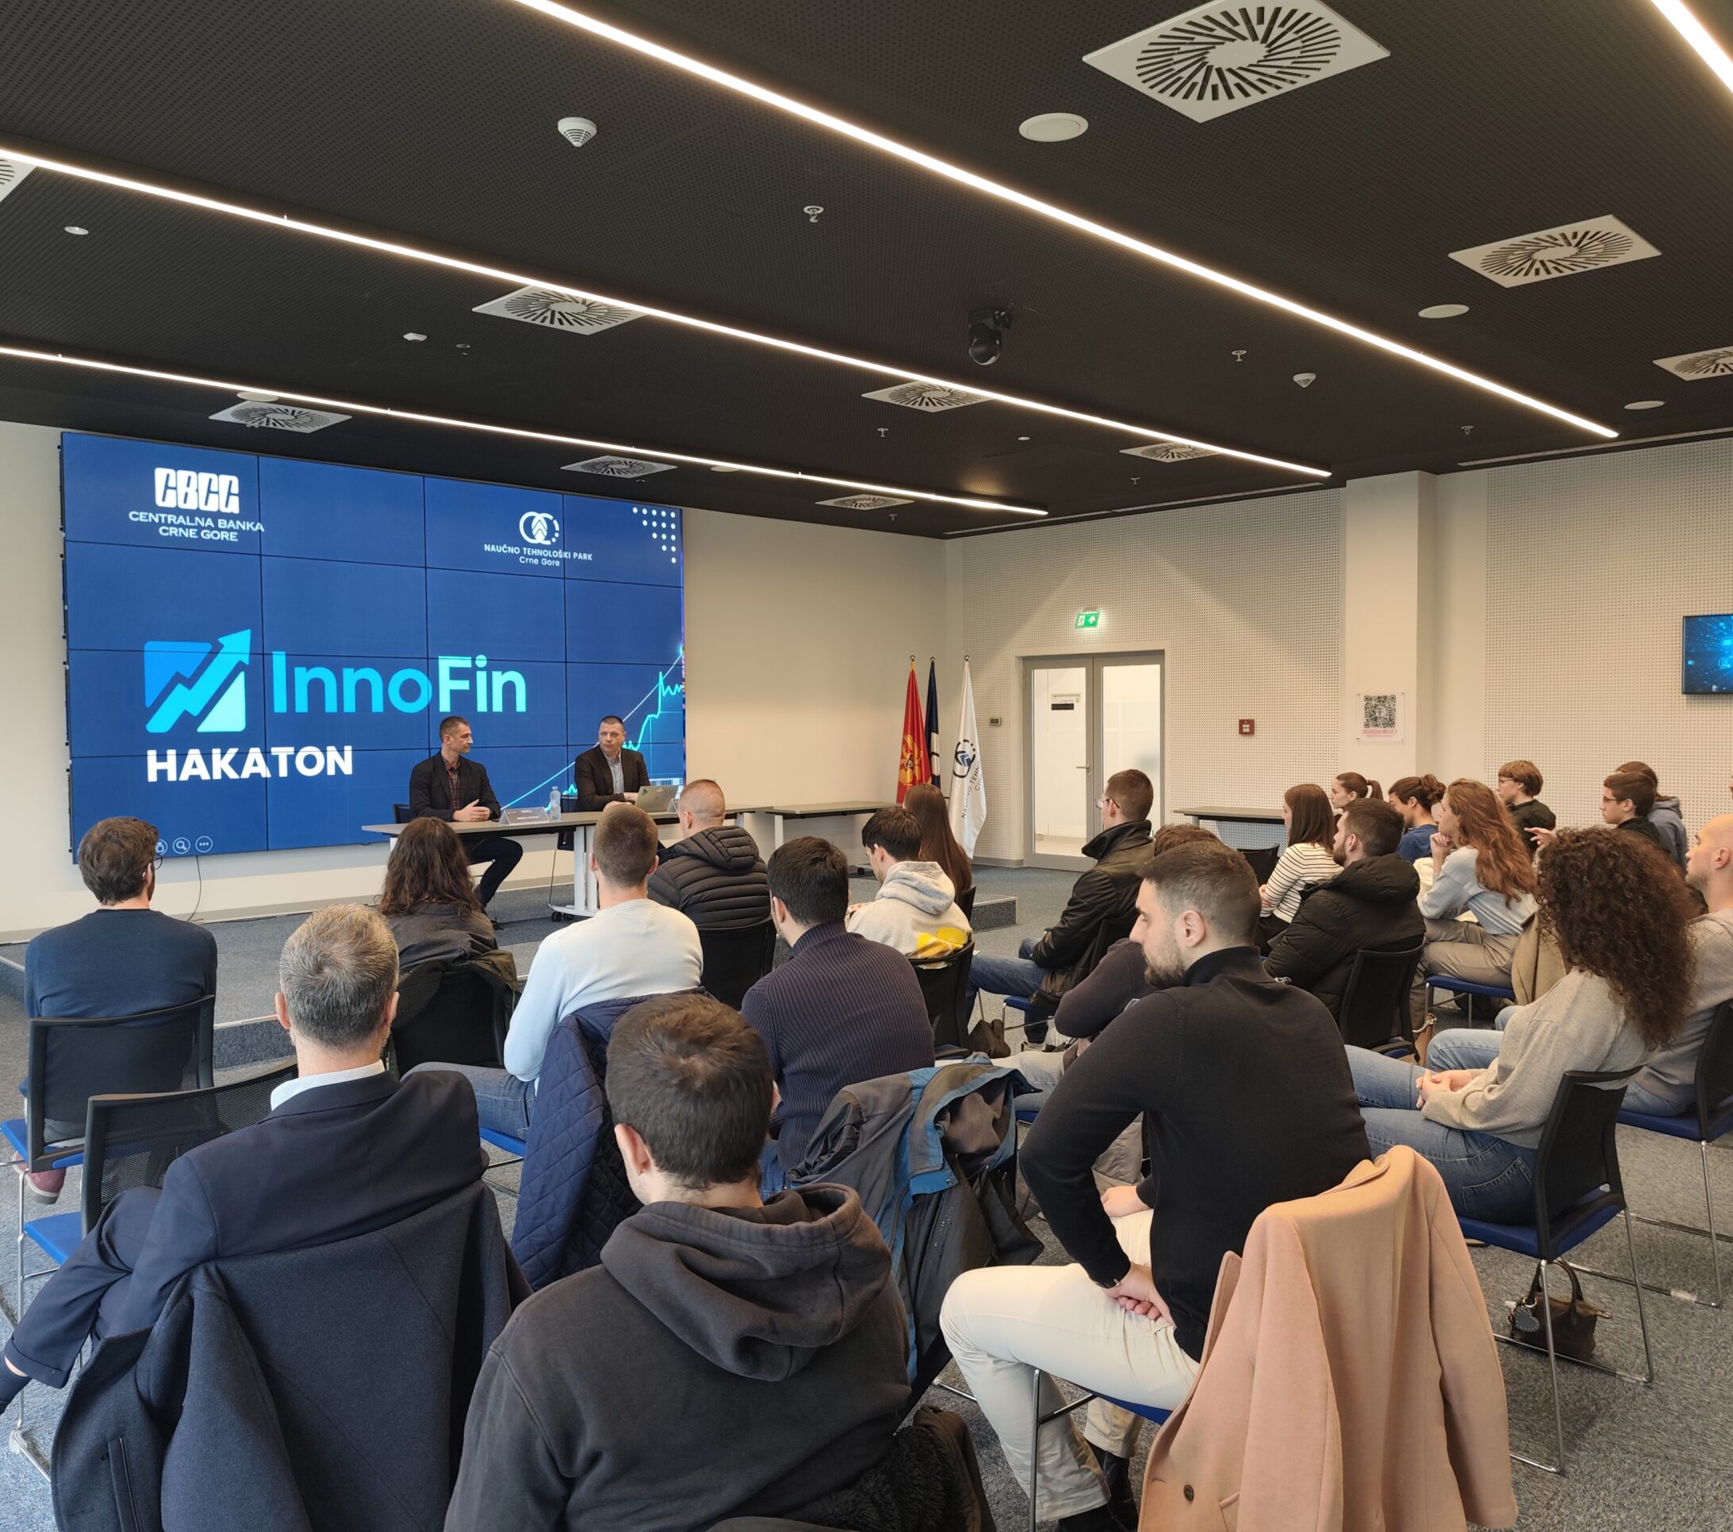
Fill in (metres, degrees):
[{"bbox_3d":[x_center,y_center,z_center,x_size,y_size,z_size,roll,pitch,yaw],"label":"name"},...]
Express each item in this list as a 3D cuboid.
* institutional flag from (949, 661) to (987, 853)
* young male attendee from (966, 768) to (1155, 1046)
[{"bbox_3d":[1.069,-0.064,14.224,0.420,2.120,0.300,0,2,4],"label":"institutional flag"},{"bbox_3d":[0.787,0.688,5.619,0.639,1.349,1.051,-2,3,-38],"label":"young male attendee"}]

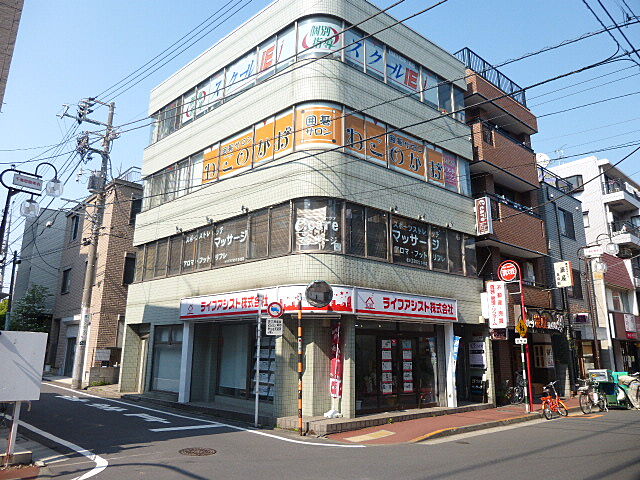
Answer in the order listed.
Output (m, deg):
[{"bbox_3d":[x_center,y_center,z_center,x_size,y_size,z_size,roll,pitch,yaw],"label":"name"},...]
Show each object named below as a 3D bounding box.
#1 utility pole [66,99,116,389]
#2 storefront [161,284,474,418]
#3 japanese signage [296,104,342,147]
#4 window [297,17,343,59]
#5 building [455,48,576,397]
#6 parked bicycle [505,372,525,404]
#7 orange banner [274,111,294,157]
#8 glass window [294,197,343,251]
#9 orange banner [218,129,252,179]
[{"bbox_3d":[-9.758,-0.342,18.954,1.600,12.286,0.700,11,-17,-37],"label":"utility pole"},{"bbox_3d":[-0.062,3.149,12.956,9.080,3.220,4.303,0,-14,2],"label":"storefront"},{"bbox_3d":[-0.018,-3.112,12.743,1.300,1.181,0.240,0,-14,2],"label":"japanese signage"},{"bbox_3d":[0.006,-5.785,13.391,1.280,1.140,0.240,0,-14,2],"label":"window"},{"bbox_3d":[5.181,0.202,21.452,5.100,13.000,9.000,11,-17,-37],"label":"building"},{"bbox_3d":[6.638,5.023,15.864,0.580,1.060,1.650,1,-14,0],"label":"parked bicycle"},{"bbox_3d":[-1.024,-3.022,13.203,0.775,1.252,0.060,-11,-18,40],"label":"orange banner"},{"bbox_3d":[-0.042,-0.362,12.082,1.300,1.409,0.250,0,-14,2],"label":"glass window"},{"bbox_3d":[-2.665,-2.683,14.620,1.697,1.193,0.060,-11,-18,40],"label":"orange banner"}]

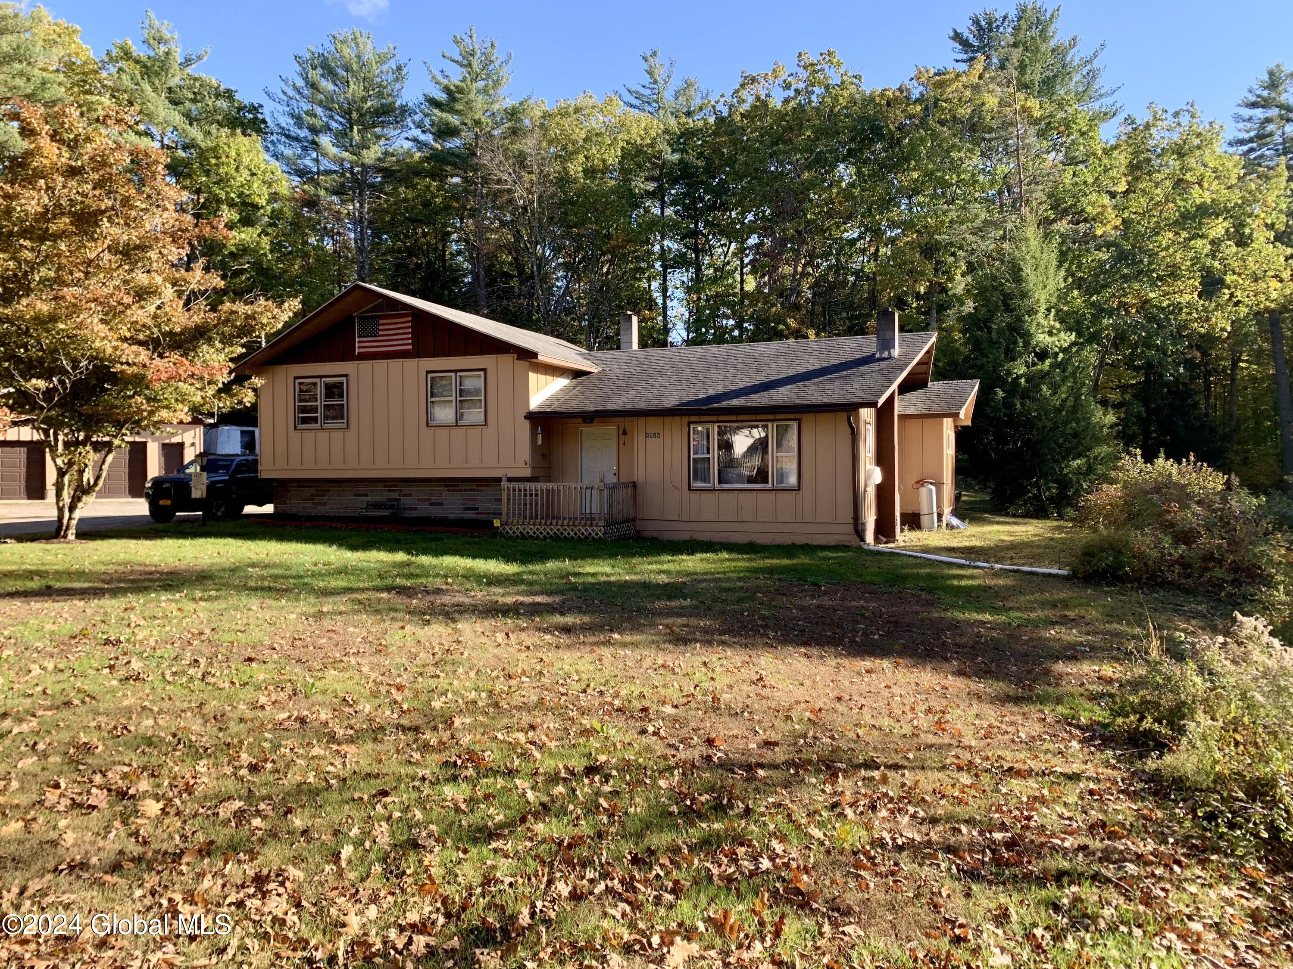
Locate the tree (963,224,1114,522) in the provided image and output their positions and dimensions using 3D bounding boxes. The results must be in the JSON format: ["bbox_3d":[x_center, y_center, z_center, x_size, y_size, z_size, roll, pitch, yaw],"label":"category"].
[{"bbox_3d":[12.300,-3.724,30.437,4.900,9.300,4.900,0,1,22],"label":"tree"}]

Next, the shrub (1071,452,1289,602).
[{"bbox_3d":[7.121,0.433,12.907,2.700,1.800,2.400,0,1,29],"label":"shrub"}]

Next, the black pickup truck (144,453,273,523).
[{"bbox_3d":[-11.563,0.059,27.187,1.920,1.800,5.450,0,1,12],"label":"black pickup truck"}]

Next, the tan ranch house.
[{"bbox_3d":[-0.315,-1.680,24.973,16.800,5.750,11.000,0,1,20],"label":"tan ranch house"}]

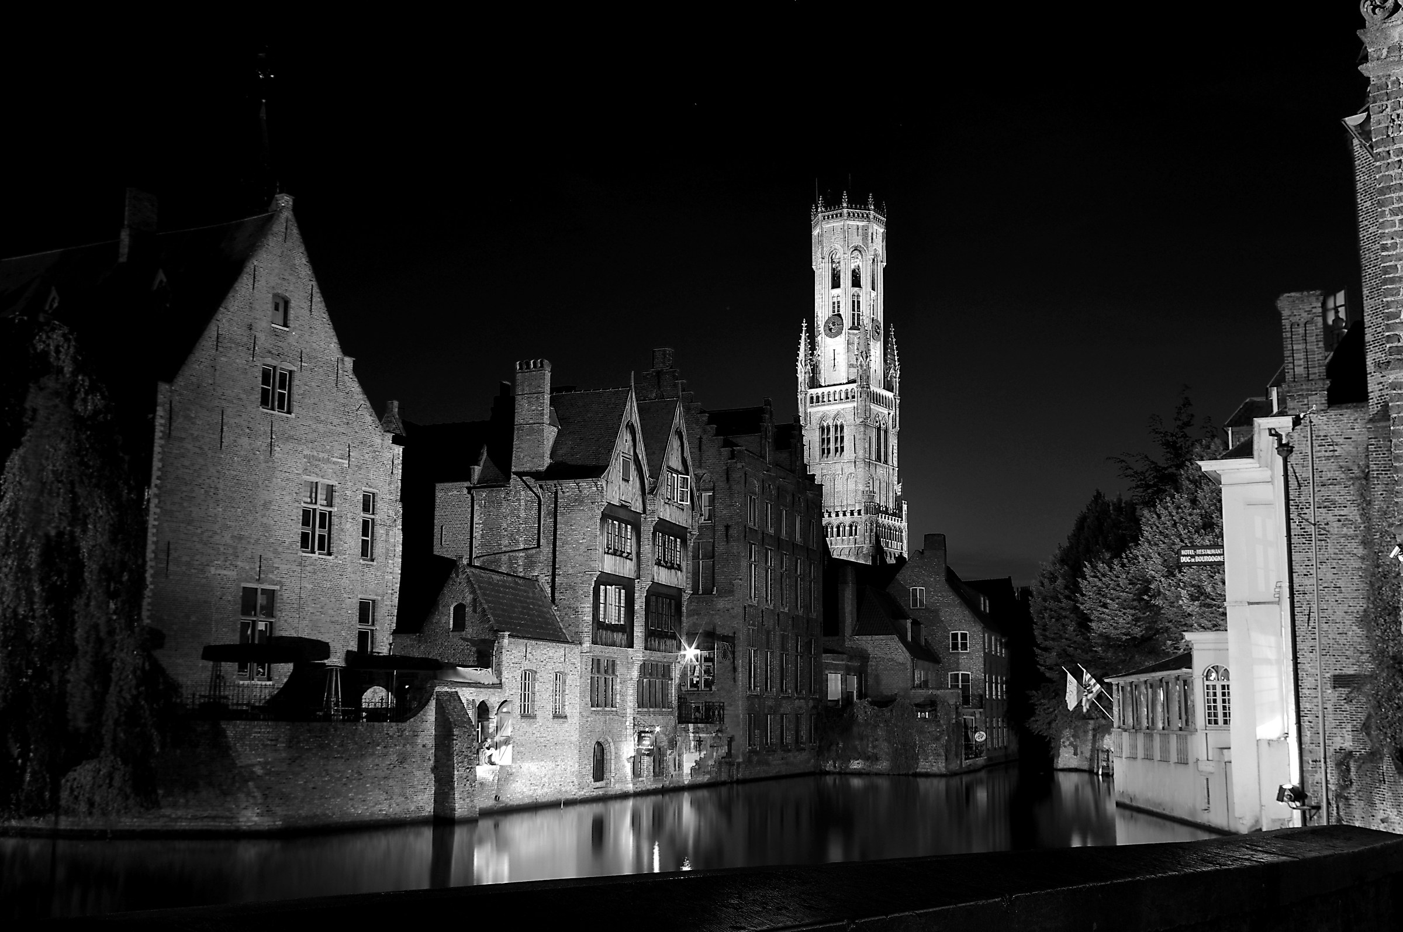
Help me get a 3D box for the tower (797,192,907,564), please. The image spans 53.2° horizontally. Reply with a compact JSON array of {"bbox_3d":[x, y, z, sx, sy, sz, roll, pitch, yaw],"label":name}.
[{"bbox_3d":[23.364,-3.066,218.572,12.000,83.000,12.000,-6,-12,32],"label":"tower"}]

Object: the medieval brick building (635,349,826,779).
[{"bbox_3d":[0.192,5.193,70.306,8.163,20.150,9.888,-4,-11,25],"label":"medieval brick building"}]

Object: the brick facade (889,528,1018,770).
[{"bbox_3d":[15.748,12.022,89.633,6.200,13.743,11.367,-3,-11,20],"label":"brick facade"}]

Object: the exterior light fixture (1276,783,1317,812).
[{"bbox_3d":[13.677,7.619,32.200,0.920,0.660,0.550,-5,-12,31],"label":"exterior light fixture"}]

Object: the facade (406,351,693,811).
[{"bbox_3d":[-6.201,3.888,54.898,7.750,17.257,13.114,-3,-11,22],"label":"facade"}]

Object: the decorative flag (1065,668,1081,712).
[{"bbox_3d":[13.150,7.882,49.515,0.600,1.549,0.250,-2,-10,15],"label":"decorative flag"}]

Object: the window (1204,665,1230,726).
[{"bbox_3d":[15.810,7.010,42.777,0.954,1.891,0.200,-1,-10,10],"label":"window"}]

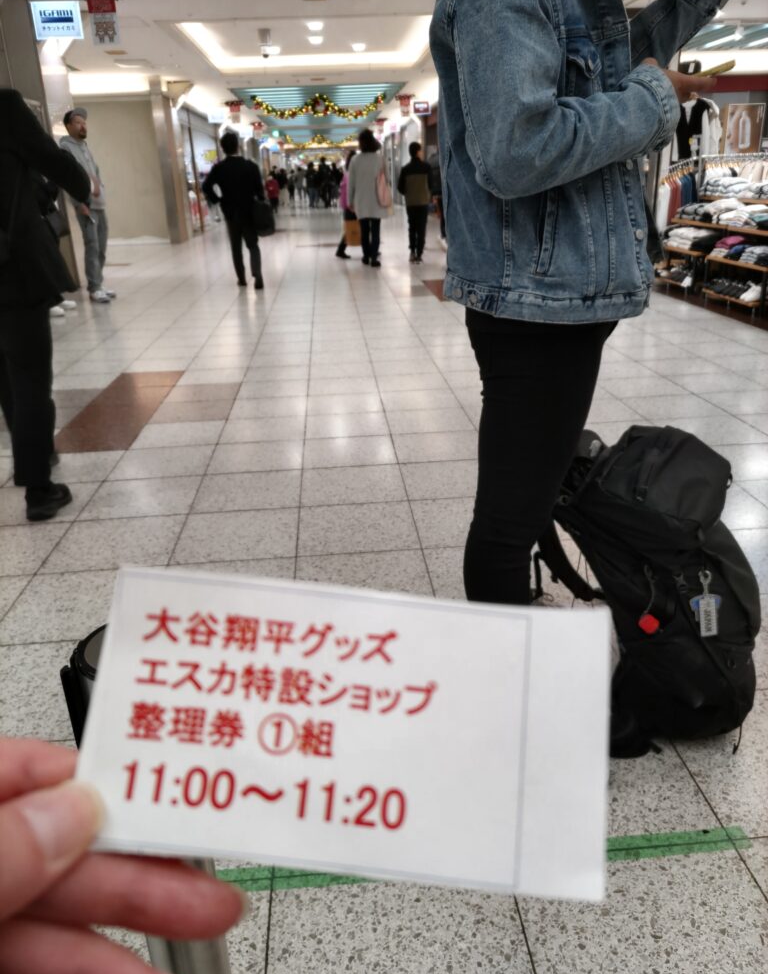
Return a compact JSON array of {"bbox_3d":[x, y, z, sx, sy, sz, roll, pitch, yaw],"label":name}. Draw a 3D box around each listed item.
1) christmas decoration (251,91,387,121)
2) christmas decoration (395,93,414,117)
[{"bbox_3d":[-1.536,-8.658,17.500,3.080,0.580,0.200,-3,22,-3],"label":"christmas decoration"},{"bbox_3d":[0.525,-9.670,19.511,0.500,0.530,0.140,-3,22,-3],"label":"christmas decoration"}]

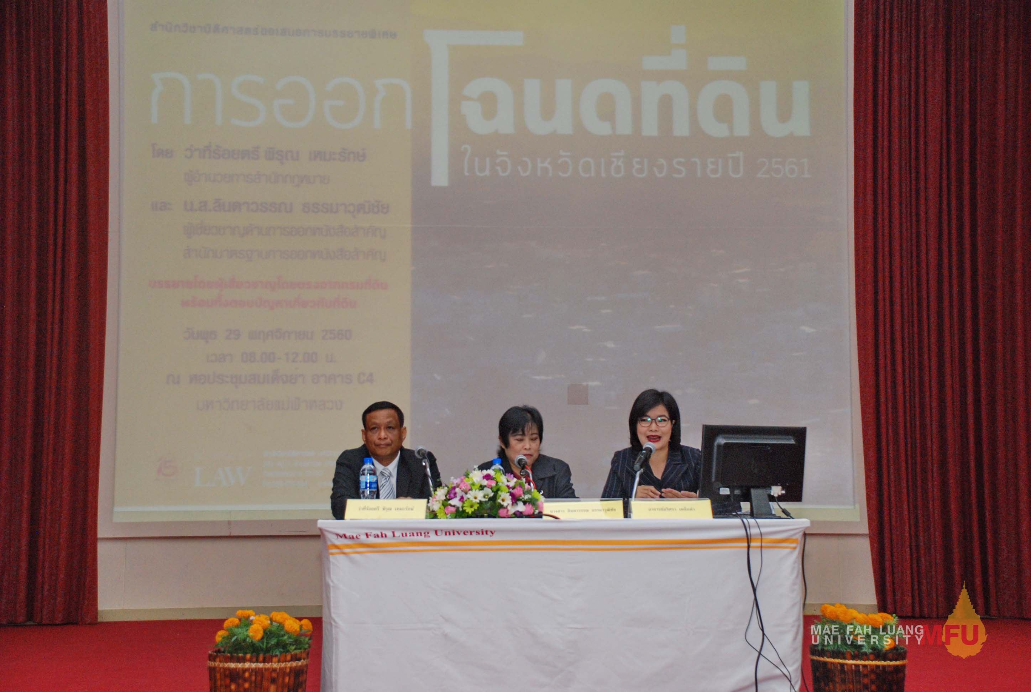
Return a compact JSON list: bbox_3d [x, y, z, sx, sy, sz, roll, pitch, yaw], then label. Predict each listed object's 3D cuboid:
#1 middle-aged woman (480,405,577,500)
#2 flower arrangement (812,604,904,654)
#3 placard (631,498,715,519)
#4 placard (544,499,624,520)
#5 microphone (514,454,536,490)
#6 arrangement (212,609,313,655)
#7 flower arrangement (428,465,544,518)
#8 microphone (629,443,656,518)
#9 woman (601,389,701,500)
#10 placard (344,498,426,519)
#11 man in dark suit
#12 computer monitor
[{"bbox_3d":[0.045,0.846,7.675,0.470,1.220,0.720,0,-5,-6],"label":"middle-aged woman"},{"bbox_3d":[1.201,0.991,6.637,0.340,0.180,0.320,0,-5,0],"label":"flower arrangement"},{"bbox_3d":[0.596,0.622,7.223,0.310,0.078,0.065,0,-5,0],"label":"placard"},{"bbox_3d":[0.260,0.622,7.223,0.310,0.078,0.065,0,-5,0],"label":"placard"},{"bbox_3d":[0.065,0.556,7.480,0.150,0.260,0.190,1,-5,-10],"label":"microphone"},{"bbox_3d":[-0.888,1.002,6.637,0.350,0.170,0.330,0,-5,0],"label":"arrangement"},{"bbox_3d":[-0.114,0.567,7.359,0.450,0.210,0.300,0,-5,0],"label":"flower arrangement"},{"bbox_3d":[0.485,0.528,7.412,0.150,0.300,0.200,-2,-6,18],"label":"microphone"},{"bbox_3d":[0.602,0.808,7.658,0.530,1.286,0.720,0,-5,0],"label":"woman"},{"bbox_3d":[-0.495,0.622,7.224,0.310,0.078,0.065,0,-5,0],"label":"placard"},{"bbox_3d":[-0.526,0.841,7.706,0.500,1.240,0.750,0,-5,0],"label":"man in dark suit"},{"bbox_3d":[0.930,0.492,7.436,0.450,0.371,0.190,2,-6,-23],"label":"computer monitor"}]

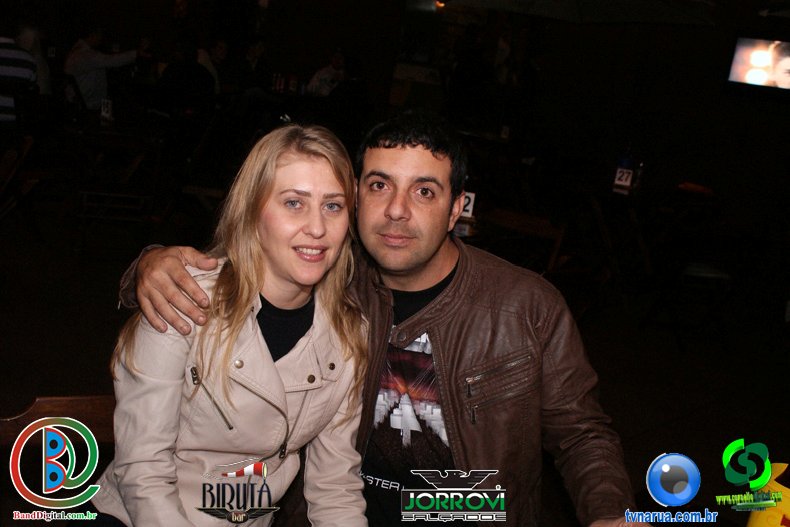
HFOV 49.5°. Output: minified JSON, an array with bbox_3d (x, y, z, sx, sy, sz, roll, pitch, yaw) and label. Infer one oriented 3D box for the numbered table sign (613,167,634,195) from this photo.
[{"bbox_3d":[1.374,-0.496,5.150,0.100,0.150,0.060,11,14,19],"label":"numbered table sign"}]

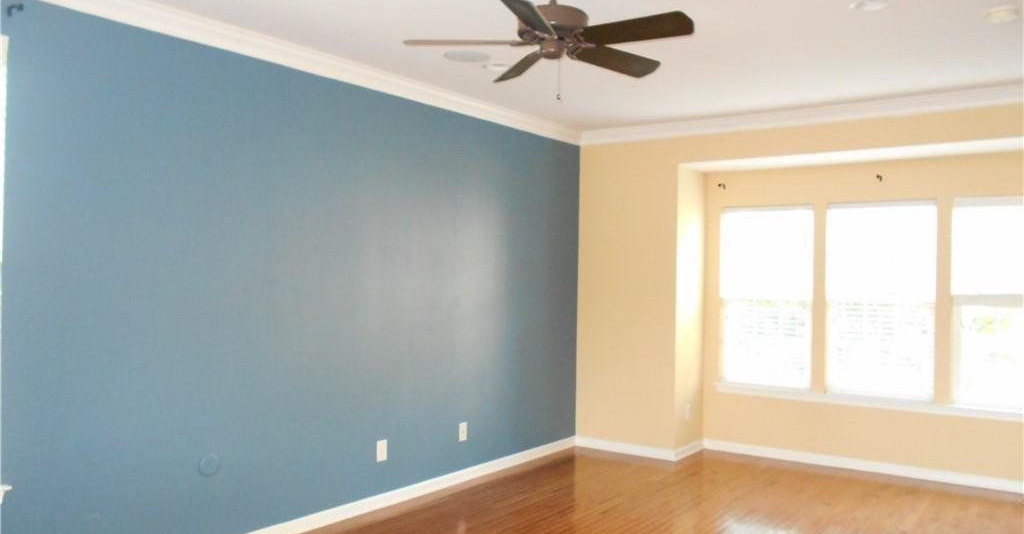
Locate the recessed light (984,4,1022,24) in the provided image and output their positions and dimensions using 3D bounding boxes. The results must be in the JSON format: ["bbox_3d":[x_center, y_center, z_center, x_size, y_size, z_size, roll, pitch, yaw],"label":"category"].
[{"bbox_3d":[2.223,-1.149,3.485,0.165,0.045,0.165,1,-1,37],"label":"recessed light"}]

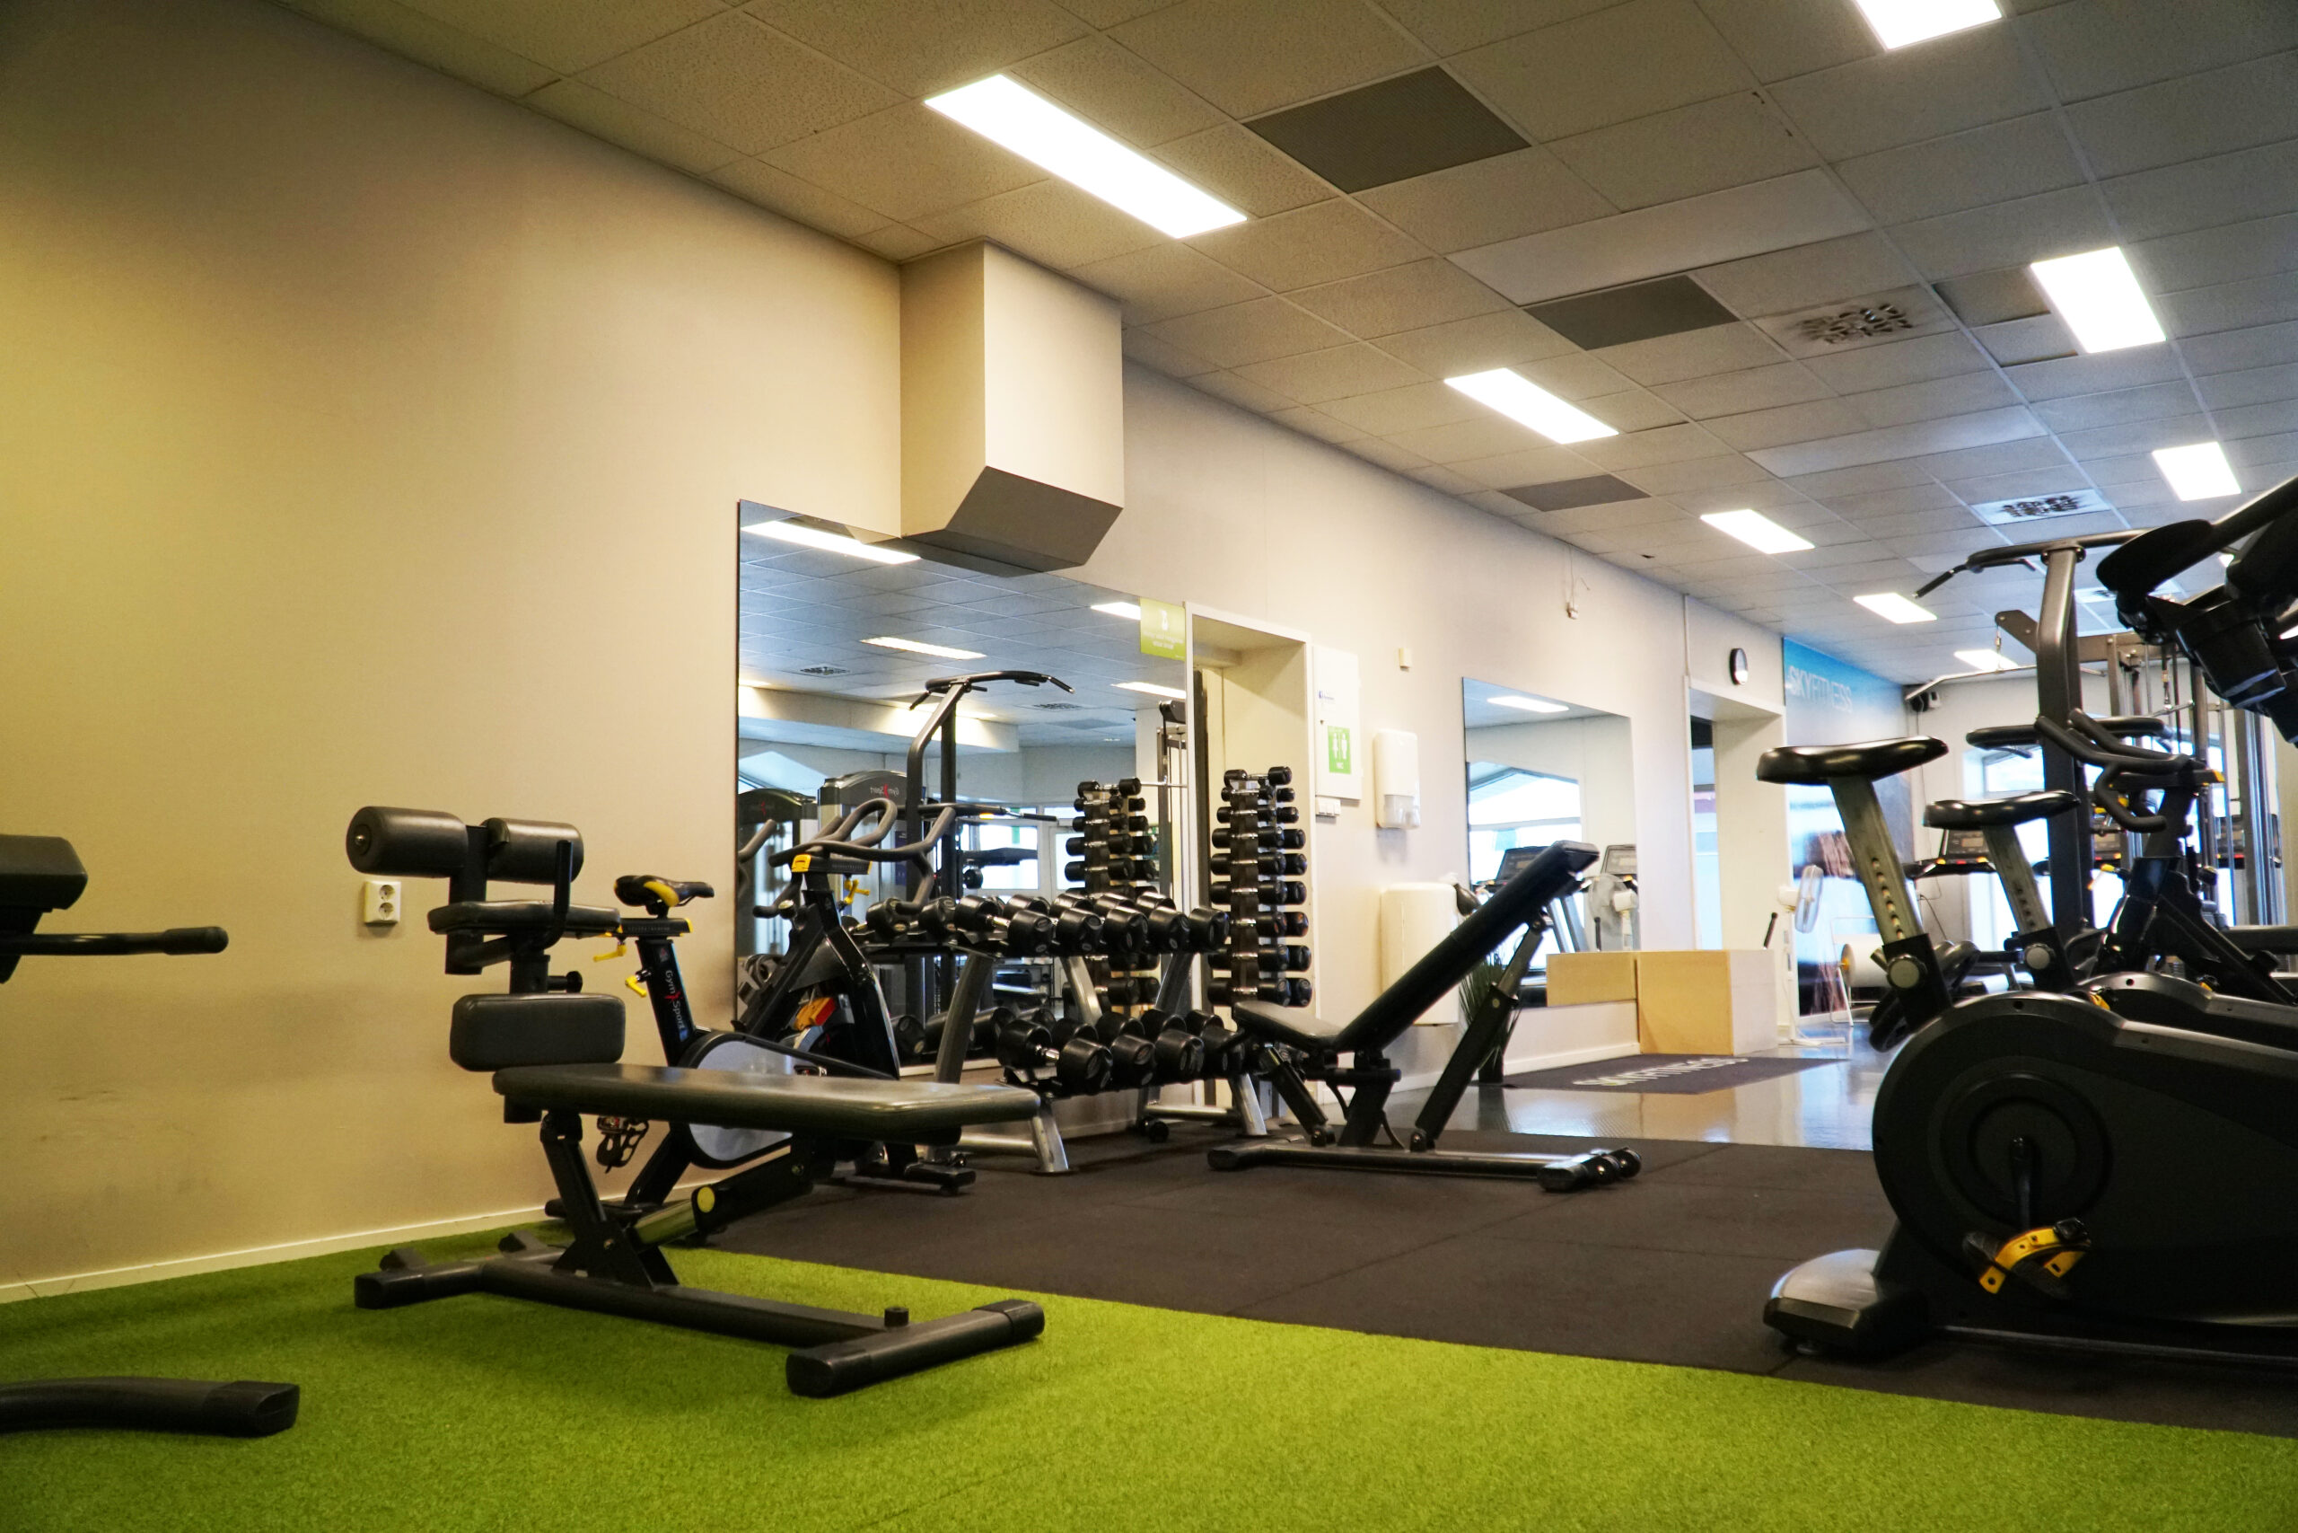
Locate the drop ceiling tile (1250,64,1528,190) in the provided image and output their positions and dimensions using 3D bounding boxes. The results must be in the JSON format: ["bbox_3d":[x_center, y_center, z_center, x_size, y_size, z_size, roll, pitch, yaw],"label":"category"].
[{"bbox_3d":[0.652,-1.722,4.671,0.600,0.020,0.600,-3,-5,36],"label":"drop ceiling tile"}]

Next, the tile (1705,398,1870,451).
[{"bbox_3d":[2.787,-1.500,7.540,0.600,0.020,0.600,-3,-5,36],"label":"tile"}]

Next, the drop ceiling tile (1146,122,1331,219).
[{"bbox_3d":[0.294,-1.749,5.056,0.310,0.020,0.600,-3,-6,37],"label":"drop ceiling tile"}]

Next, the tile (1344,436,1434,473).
[{"bbox_3d":[1.137,-1.462,8.017,0.186,0.025,0.600,-3,-5,36],"label":"tile"}]

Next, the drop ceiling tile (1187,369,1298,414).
[{"bbox_3d":[0.401,-1.538,7.058,0.210,0.020,0.600,-3,-5,36],"label":"drop ceiling tile"}]

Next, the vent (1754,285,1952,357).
[{"bbox_3d":[2.560,-1.615,6.230,0.595,0.040,0.595,-4,-6,36],"label":"vent"}]

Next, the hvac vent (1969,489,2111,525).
[{"bbox_3d":[4.724,-1.388,9.120,0.600,0.040,0.600,-3,-5,36],"label":"hvac vent"}]

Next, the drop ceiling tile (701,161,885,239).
[{"bbox_3d":[-1.010,-1.681,5.091,0.198,0.025,0.600,-3,-5,36],"label":"drop ceiling tile"}]

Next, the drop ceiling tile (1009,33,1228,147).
[{"bbox_3d":[-0.066,-1.743,4.450,0.300,0.020,0.590,-4,-6,36],"label":"drop ceiling tile"}]

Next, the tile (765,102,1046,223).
[{"bbox_3d":[-0.678,-1.699,4.856,0.600,0.025,0.600,-3,-5,36],"label":"tile"}]

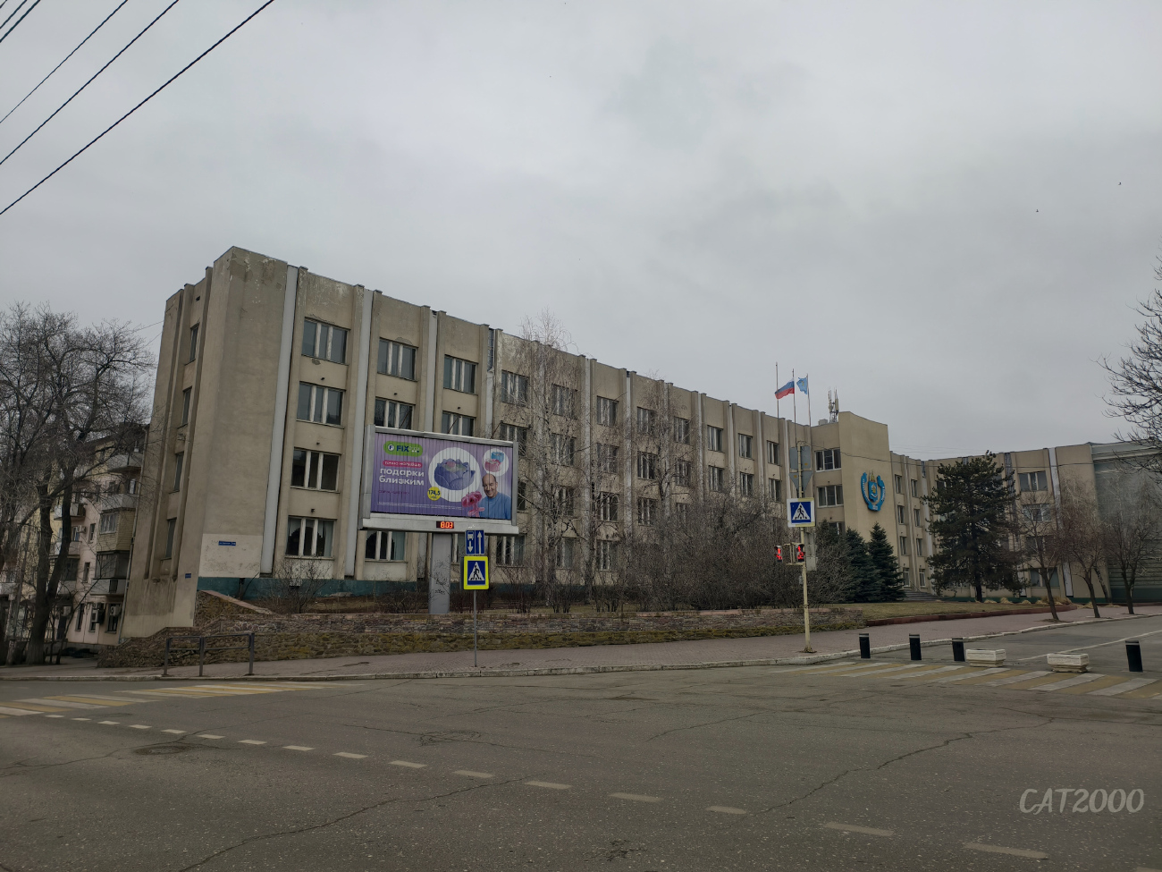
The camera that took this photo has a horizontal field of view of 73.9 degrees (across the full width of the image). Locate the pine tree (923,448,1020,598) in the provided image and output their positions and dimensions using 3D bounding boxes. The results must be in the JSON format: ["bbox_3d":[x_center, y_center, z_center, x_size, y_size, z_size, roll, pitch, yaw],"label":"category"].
[{"bbox_3d":[36.565,8.591,72.448,7.600,13.600,7.400,-6,-14,26],"label":"pine tree"}]

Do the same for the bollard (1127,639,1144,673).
[{"bbox_3d":[12.940,5.139,18.075,0.240,0.710,0.240,-8,-15,34],"label":"bollard"}]

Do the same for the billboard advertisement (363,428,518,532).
[{"bbox_3d":[-5.530,1.880,31.300,6.300,3.800,0.450,7,-14,-26],"label":"billboard advertisement"}]

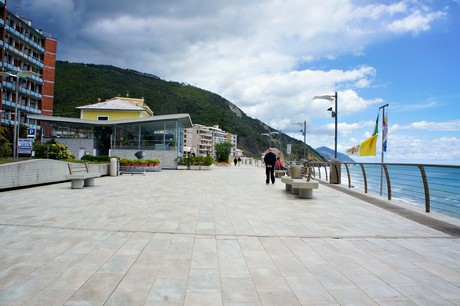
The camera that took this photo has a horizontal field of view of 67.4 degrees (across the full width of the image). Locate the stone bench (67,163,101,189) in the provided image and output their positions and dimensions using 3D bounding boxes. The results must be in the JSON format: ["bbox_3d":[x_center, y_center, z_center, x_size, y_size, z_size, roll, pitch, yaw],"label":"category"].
[{"bbox_3d":[-5.220,0.798,12.400,0.580,0.860,1.900,1,-1,-1],"label":"stone bench"}]

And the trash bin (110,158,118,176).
[{"bbox_3d":[-6.685,0.827,19.950,0.380,1.050,0.380,1,-1,0],"label":"trash bin"}]

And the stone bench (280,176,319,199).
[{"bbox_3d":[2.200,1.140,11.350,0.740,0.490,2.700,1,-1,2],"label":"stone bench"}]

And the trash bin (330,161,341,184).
[{"bbox_3d":[5.560,1.043,18.100,0.450,1.130,0.480,1,-1,6],"label":"trash bin"}]

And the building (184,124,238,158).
[{"bbox_3d":[-12.500,-4.392,226.000,14.000,21.300,57.000,1,-1,25],"label":"building"}]

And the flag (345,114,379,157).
[{"bbox_3d":[4.654,-0.637,12.200,1.200,1.520,0.300,1,-1,6],"label":"flag"}]

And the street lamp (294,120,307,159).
[{"bbox_3d":[6.320,-0.766,31.000,1.250,4.200,0.350,1,-1,5],"label":"street lamp"}]

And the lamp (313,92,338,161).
[{"bbox_3d":[4.980,-1.072,18.100,1.280,4.200,0.350,1,-1,5],"label":"lamp"}]

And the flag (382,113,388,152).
[{"bbox_3d":[5.201,-0.701,11.500,0.150,1.400,0.400,1,-1,0],"label":"flag"}]

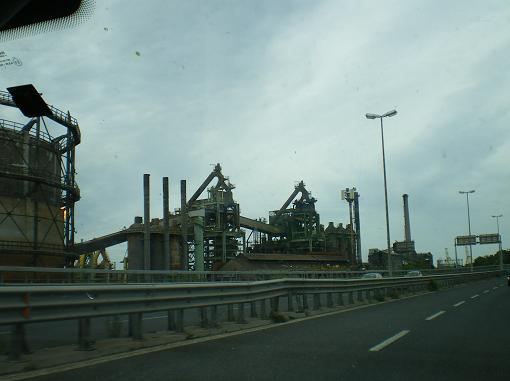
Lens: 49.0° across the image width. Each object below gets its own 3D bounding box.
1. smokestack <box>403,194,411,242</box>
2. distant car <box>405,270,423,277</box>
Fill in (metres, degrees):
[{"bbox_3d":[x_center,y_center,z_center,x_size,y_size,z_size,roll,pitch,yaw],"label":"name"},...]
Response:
[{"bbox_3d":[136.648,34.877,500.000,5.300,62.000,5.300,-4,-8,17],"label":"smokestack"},{"bbox_3d":[19.586,10.589,69.000,1.720,1.470,4.100,-5,-8,27],"label":"distant car"}]

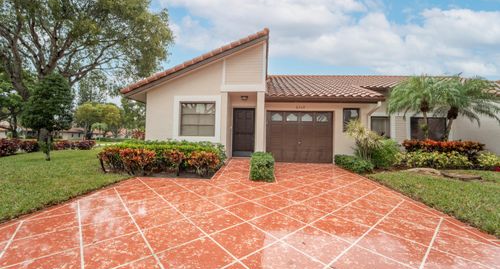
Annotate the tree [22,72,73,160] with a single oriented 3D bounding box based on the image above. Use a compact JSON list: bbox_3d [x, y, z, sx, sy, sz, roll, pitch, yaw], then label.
[{"bbox_3d":[-7.920,-0.690,7.600,1.450,3.450,1.400,1,-1,0],"label":"tree"}]

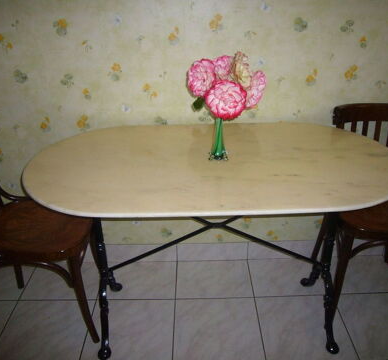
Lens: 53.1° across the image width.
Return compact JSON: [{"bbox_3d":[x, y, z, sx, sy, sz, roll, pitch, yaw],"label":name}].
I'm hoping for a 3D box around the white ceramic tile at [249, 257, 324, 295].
[{"bbox_3d":[0.427,0.451,1.808,0.340,0.010,0.254,-1,28,0],"label":"white ceramic tile"}]

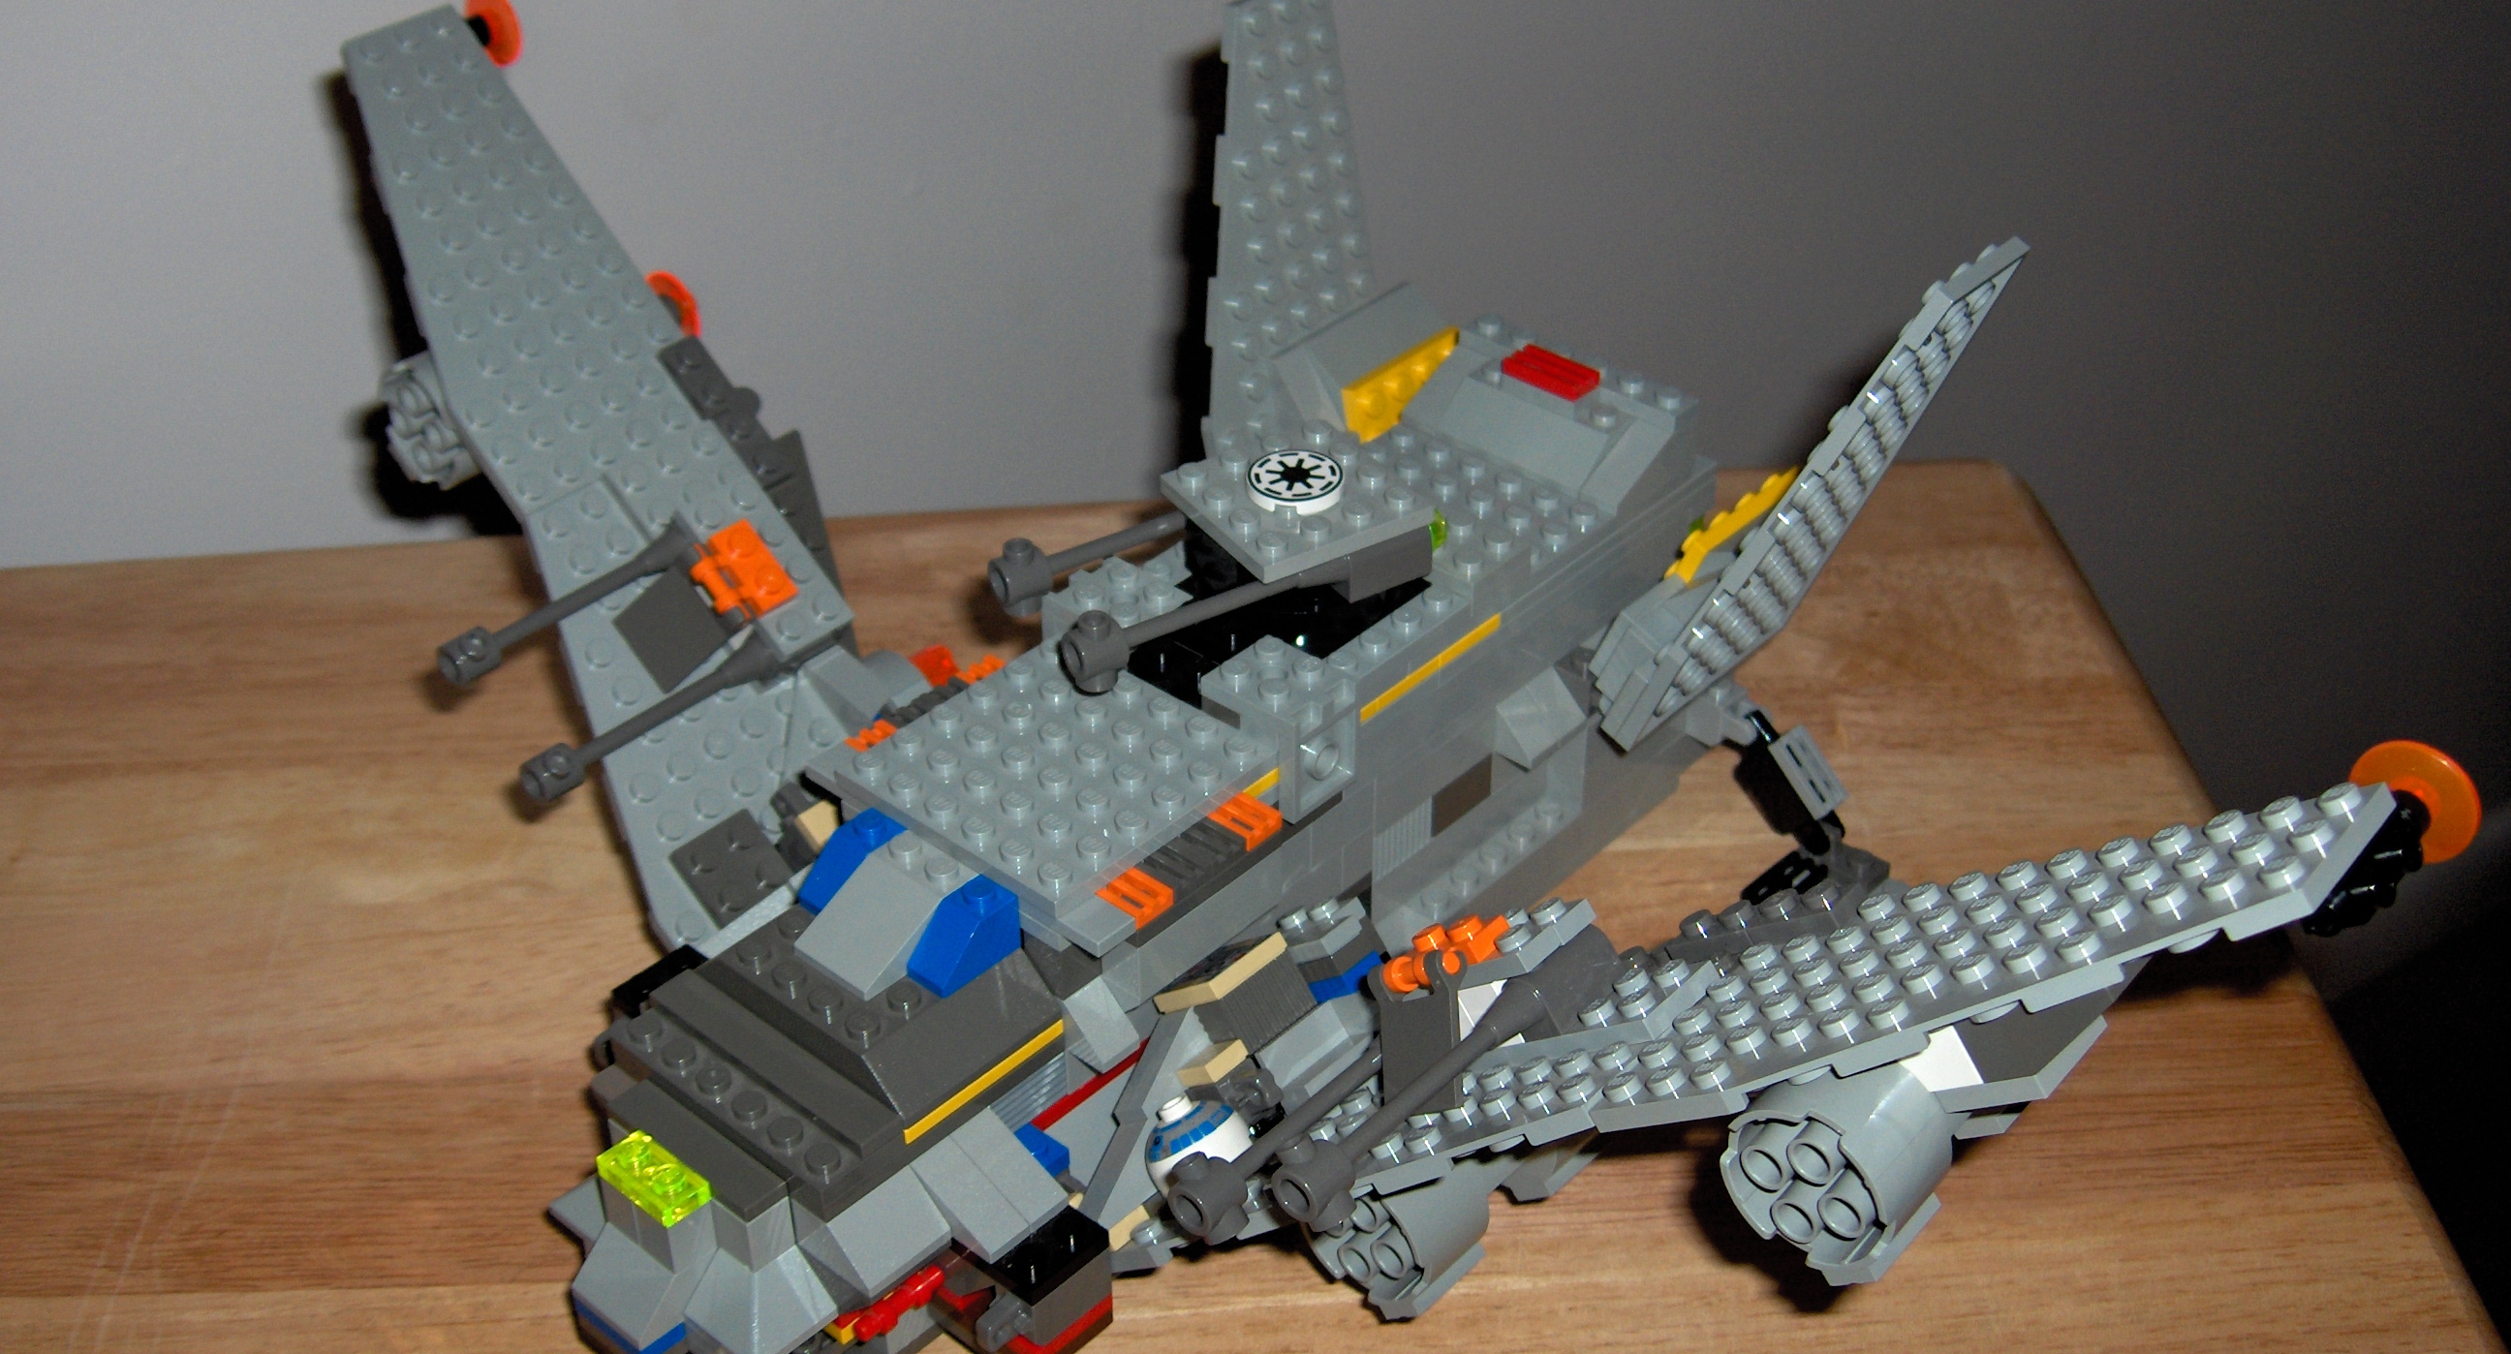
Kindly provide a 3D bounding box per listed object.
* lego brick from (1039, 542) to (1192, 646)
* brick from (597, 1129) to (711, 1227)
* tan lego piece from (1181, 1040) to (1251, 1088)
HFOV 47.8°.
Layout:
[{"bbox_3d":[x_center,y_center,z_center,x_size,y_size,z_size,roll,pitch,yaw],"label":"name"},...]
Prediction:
[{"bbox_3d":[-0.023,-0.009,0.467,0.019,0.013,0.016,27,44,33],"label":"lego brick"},{"bbox_3d":[-0.086,0.072,0.404,0.016,0.005,0.008,27,44,33],"label":"brick"},{"bbox_3d":[-0.006,0.059,0.433,0.008,0.003,0.008,-35,9,-37],"label":"tan lego piece"}]

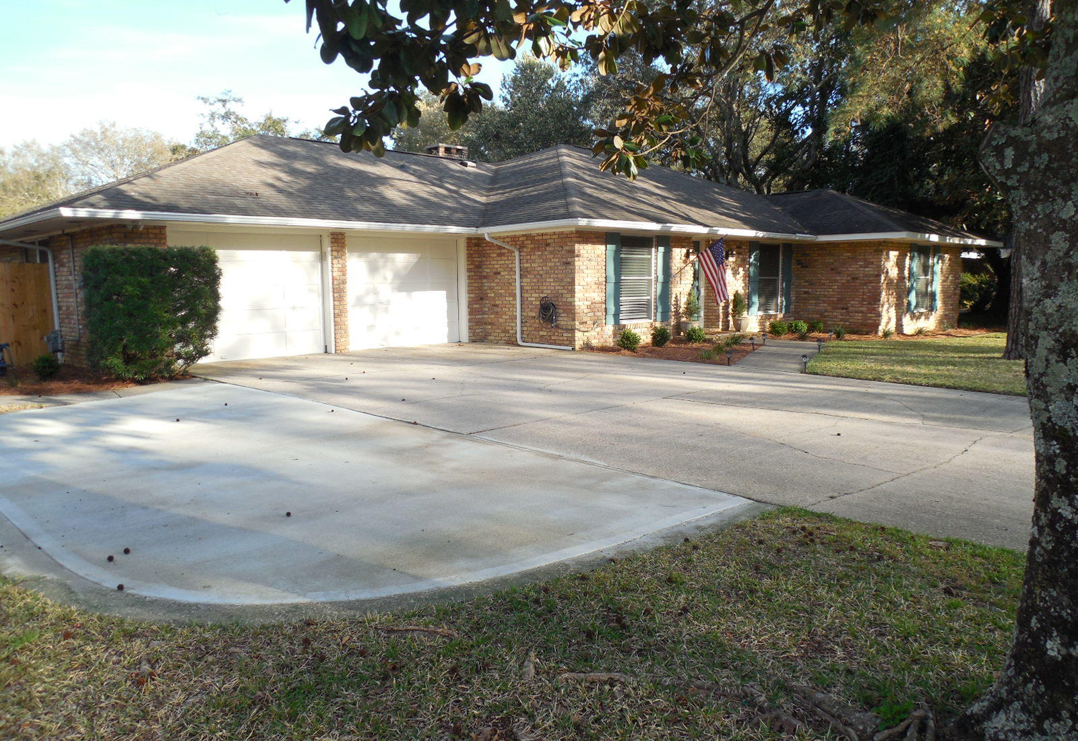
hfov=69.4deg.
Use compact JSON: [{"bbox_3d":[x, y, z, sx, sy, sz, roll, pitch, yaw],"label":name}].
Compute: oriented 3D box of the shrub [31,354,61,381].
[{"bbox_3d":[-7.431,-0.052,11.710,0.410,0.390,0.410,-5,8,-32],"label":"shrub"}]

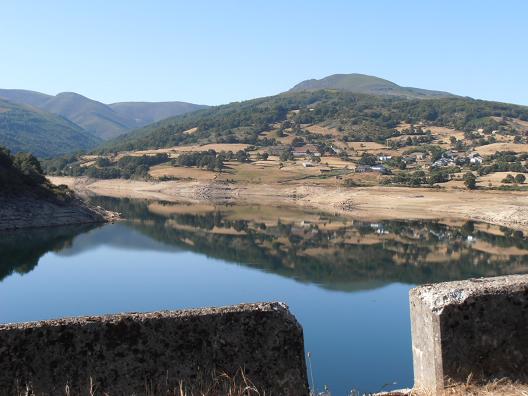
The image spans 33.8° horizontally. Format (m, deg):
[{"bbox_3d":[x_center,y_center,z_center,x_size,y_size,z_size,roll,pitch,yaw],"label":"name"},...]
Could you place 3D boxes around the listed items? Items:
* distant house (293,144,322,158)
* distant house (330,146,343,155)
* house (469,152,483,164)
[{"bbox_3d":[32.670,-35.890,668.240,20.500,10.000,11.000,2,1,3],"label":"distant house"},{"bbox_3d":[57.260,-37.510,686.600,9.000,6.300,9.000,2,1,20],"label":"distant house"},{"bbox_3d":[151.130,-28.230,621.260,9.800,8.600,9.000,2,1,24],"label":"house"}]

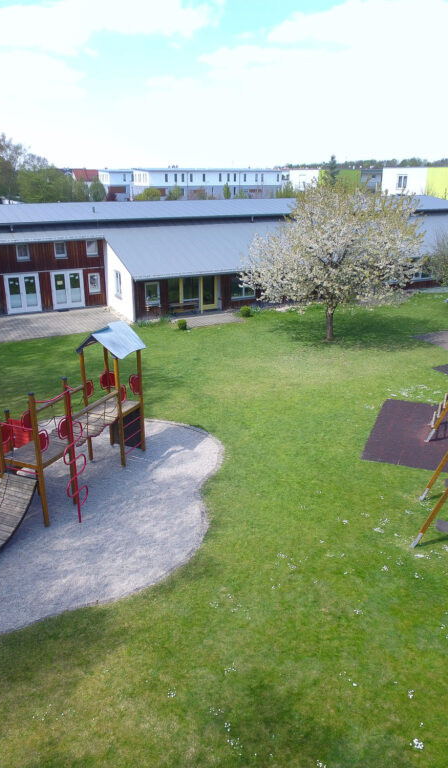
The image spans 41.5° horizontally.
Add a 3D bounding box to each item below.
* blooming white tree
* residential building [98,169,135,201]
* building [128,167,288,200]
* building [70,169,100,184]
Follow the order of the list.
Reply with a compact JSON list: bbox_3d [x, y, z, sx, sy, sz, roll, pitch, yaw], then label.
[{"bbox_3d":[5.308,-5.692,28.542,8.600,7.450,8.300,0,20,0],"label":"blooming white tree"},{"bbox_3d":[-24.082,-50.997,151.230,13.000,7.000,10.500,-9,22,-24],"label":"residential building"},{"bbox_3d":[-3.250,-46.084,137.624,33.000,7.100,11.000,-9,22,-24],"label":"building"},{"bbox_3d":[-40.162,-61.851,181.114,10.500,7.600,9.000,-9,22,-24],"label":"building"}]

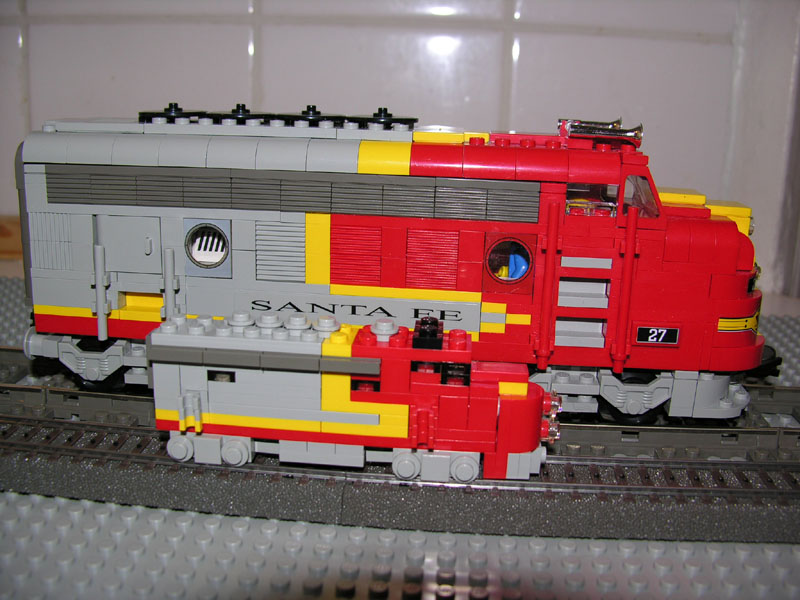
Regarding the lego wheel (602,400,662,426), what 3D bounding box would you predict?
[{"bbox_3d":[0.076,0.032,0.261,0.018,0.018,0.007,3,14,5],"label":"lego wheel"}]

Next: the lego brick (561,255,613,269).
[{"bbox_3d":[0.058,-0.012,0.250,0.016,0.003,0.008,3,14,5],"label":"lego brick"}]

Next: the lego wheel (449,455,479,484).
[{"bbox_3d":[0.018,0.046,0.219,0.008,0.008,0.005,3,14,4],"label":"lego wheel"}]

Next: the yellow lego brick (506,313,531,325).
[{"bbox_3d":[0.038,0.005,0.255,0.008,0.003,0.008,3,14,7],"label":"yellow lego brick"}]

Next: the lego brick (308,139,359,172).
[{"bbox_3d":[-0.020,-0.045,0.254,0.016,0.010,0.016,3,14,5],"label":"lego brick"}]

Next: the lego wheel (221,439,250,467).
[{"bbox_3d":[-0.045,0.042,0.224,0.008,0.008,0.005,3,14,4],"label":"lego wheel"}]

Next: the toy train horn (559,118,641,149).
[{"bbox_3d":[0.064,-0.054,0.260,0.027,0.010,0.016,3,14,5],"label":"toy train horn"}]

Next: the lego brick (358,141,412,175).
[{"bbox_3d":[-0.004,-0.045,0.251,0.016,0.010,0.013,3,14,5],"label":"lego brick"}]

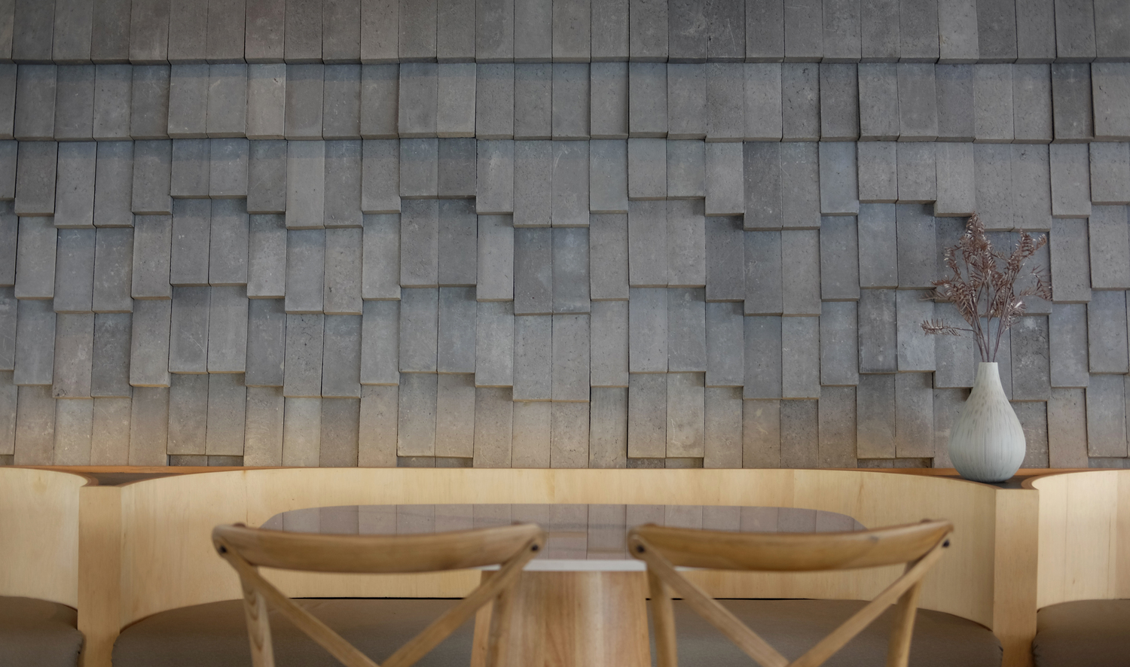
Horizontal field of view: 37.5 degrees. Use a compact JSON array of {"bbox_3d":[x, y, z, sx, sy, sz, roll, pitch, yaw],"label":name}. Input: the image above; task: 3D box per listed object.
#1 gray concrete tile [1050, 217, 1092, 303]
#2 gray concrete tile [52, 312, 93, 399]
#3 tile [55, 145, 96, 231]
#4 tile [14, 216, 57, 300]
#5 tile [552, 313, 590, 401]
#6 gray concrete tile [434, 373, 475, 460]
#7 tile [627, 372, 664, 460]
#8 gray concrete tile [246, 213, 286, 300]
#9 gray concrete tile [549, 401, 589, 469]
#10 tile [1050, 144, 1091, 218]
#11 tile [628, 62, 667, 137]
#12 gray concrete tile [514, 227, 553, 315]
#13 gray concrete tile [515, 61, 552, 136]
[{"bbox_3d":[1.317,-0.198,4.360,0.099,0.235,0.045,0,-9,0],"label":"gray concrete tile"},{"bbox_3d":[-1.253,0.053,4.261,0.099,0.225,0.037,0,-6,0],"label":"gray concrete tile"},{"bbox_3d":[-1.271,-0.396,4.351,0.099,0.240,0.042,0,-9,0],"label":"tile"},{"bbox_3d":[-1.375,-0.209,4.357,0.099,0.240,0.042,0,-9,0],"label":"tile"},{"bbox_3d":[0.016,0.066,4.384,0.100,0.222,0.044,0,-6,0],"label":"tile"},{"bbox_3d":[-0.287,0.208,4.371,0.099,0.240,0.042,0,-9,0],"label":"gray concrete tile"},{"bbox_3d":[0.214,0.209,4.371,0.099,0.240,0.042,0,-9,0],"label":"tile"},{"bbox_3d":[-0.784,-0.201,4.391,0.100,0.222,0.044,0,-6,0],"label":"gray concrete tile"},{"bbox_3d":[0.012,0.274,4.260,0.098,0.202,0.037,0,-6,0],"label":"gray concrete tile"},{"bbox_3d":[1.314,-0.410,4.349,0.099,0.215,0.042,0,-9,0],"label":"tile"},{"bbox_3d":[0.213,-0.599,4.256,0.098,0.186,0.050,0,-7,1],"label":"tile"},{"bbox_3d":[-0.085,-0.164,4.385,0.100,0.222,0.044,0,-6,0],"label":"gray concrete tile"},{"bbox_3d":[-0.083,-0.610,4.358,0.099,0.205,0.045,0,-9,0],"label":"gray concrete tile"}]

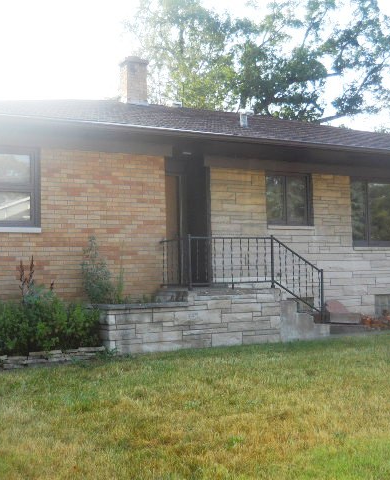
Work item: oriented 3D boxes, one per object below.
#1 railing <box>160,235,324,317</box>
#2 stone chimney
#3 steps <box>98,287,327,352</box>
[{"bbox_3d":[0.786,0.664,10.946,2.460,1.400,1.000,1,-4,-28],"label":"railing"},{"bbox_3d":[-1.390,-3.583,15.449,0.576,1.150,0.480,1,-4,-28],"label":"stone chimney"},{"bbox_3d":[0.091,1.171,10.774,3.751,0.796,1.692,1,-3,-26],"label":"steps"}]

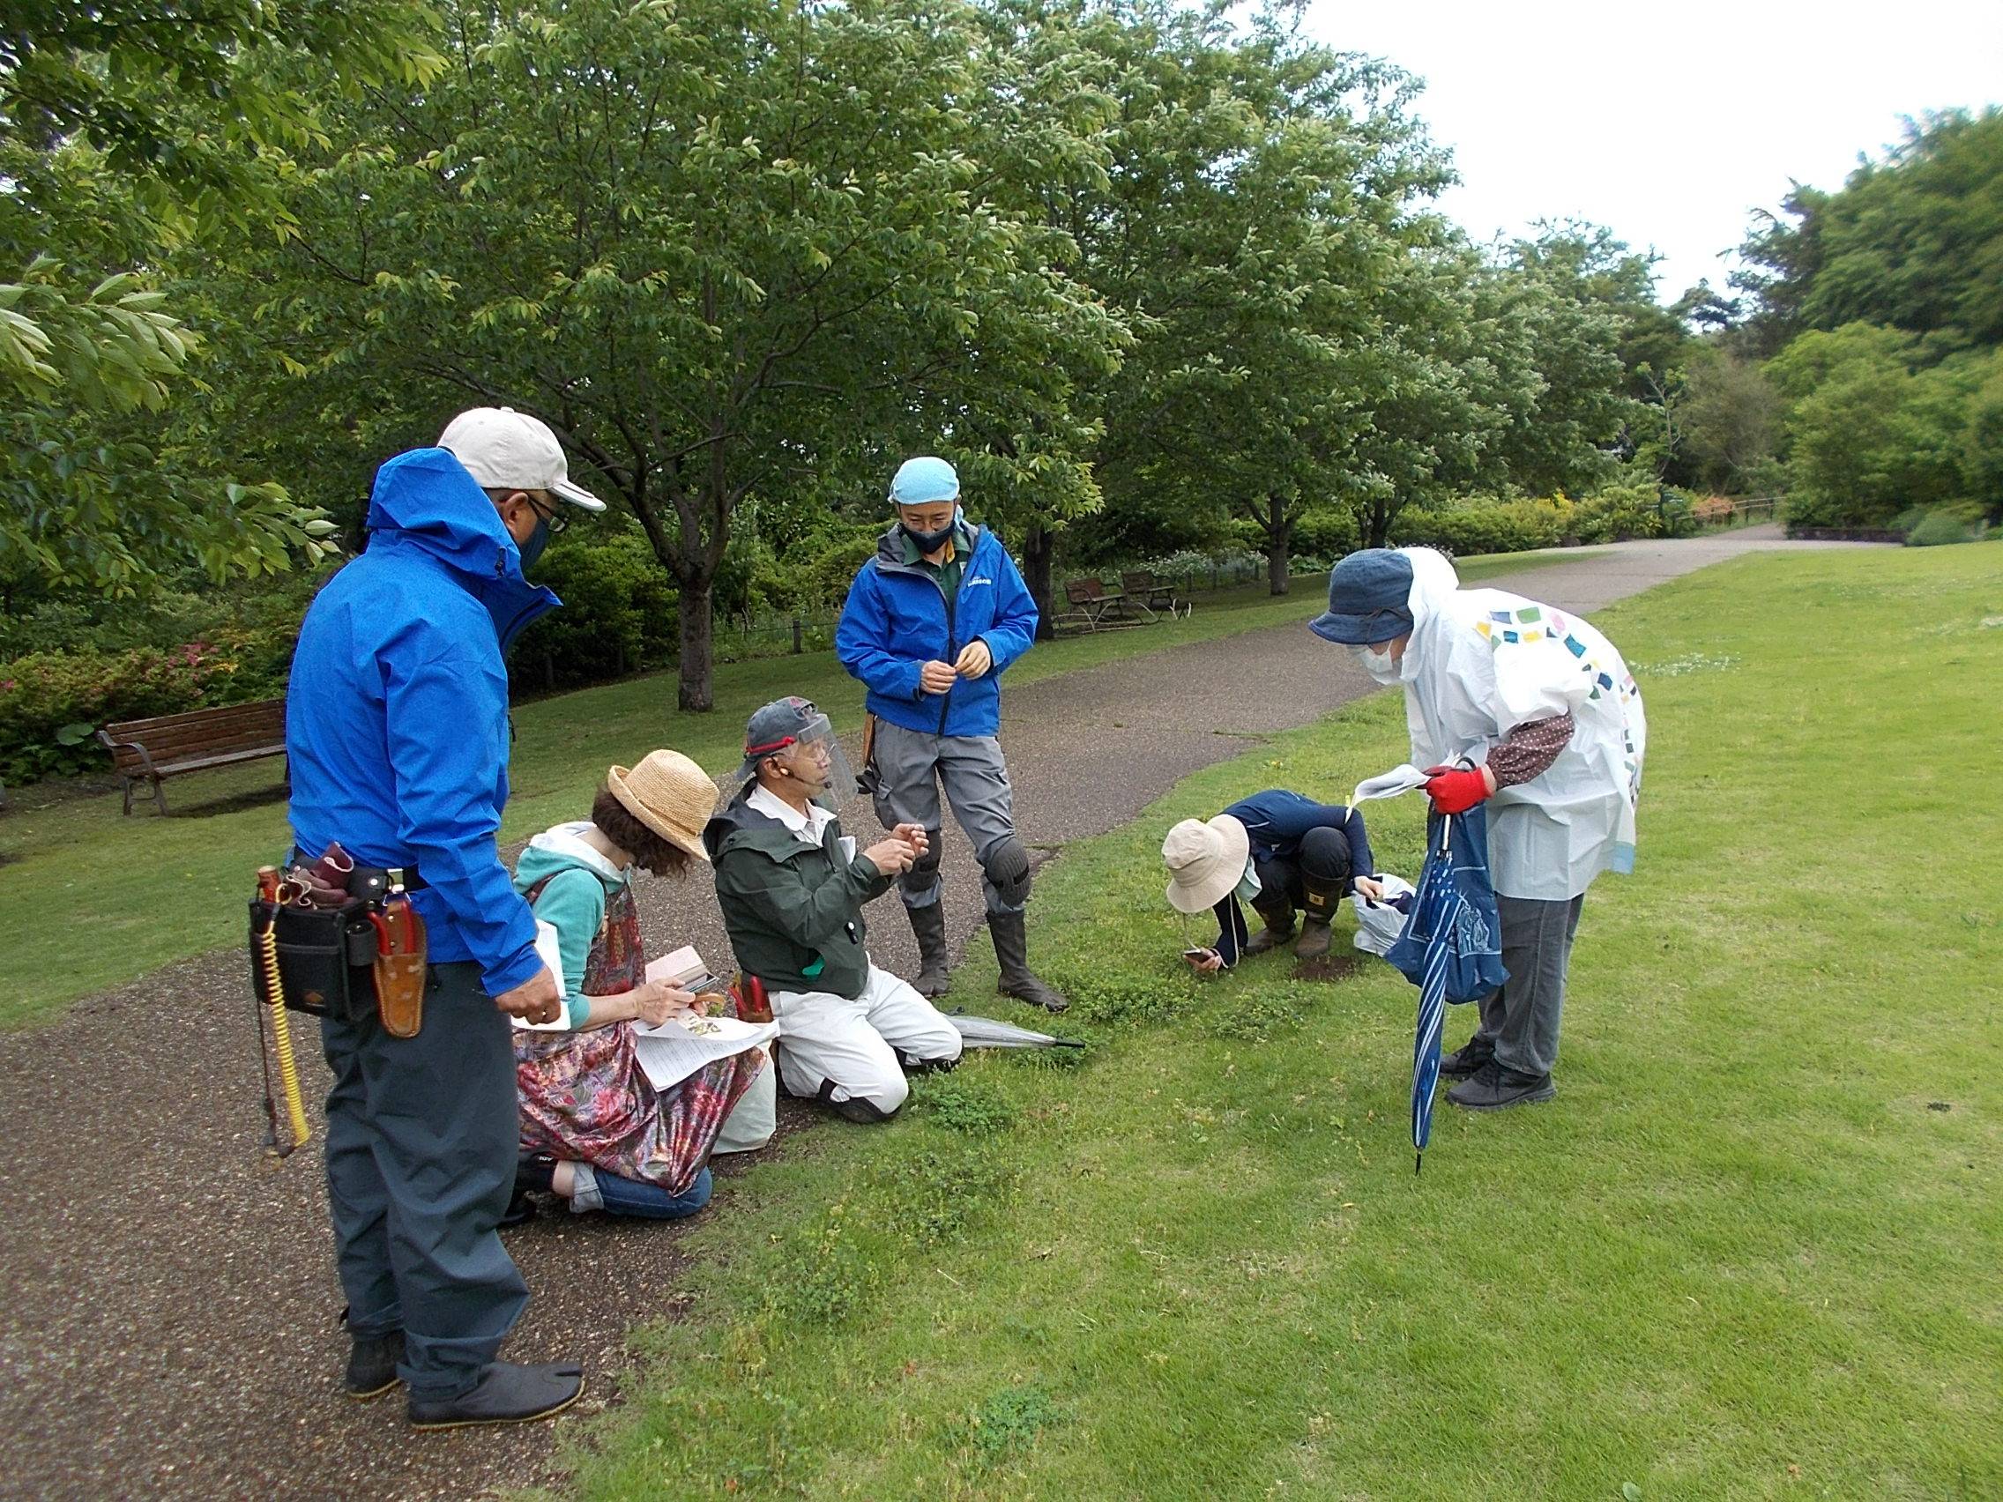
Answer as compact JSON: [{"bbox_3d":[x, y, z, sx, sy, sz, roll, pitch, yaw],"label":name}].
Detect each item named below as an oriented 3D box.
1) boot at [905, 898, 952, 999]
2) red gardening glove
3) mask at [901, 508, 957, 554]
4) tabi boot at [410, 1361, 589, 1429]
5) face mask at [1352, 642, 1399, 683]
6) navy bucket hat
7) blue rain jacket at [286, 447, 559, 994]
[{"bbox_3d":[-0.228,0.634,4.820,0.110,0.300,0.270,1,9,13],"label":"boot"},{"bbox_3d":[1.040,0.091,3.430,0.160,0.110,0.095,-2,9,-6],"label":"red gardening glove"},{"bbox_3d":[-0.214,-0.645,4.420,0.160,0.125,0.100,0,29,0],"label":"mask"},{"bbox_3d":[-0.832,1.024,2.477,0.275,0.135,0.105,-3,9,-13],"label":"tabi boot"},{"bbox_3d":[0.872,-0.206,3.500,0.085,0.110,0.125,-34,3,-7],"label":"face mask"},{"bbox_3d":[0.918,-0.385,3.790,0.300,0.195,0.270,-12,11,-10],"label":"navy bucket hat"},{"bbox_3d":[-0.954,-0.058,2.481,0.440,0.870,0.540,-5,10,-31],"label":"blue rain jacket"}]

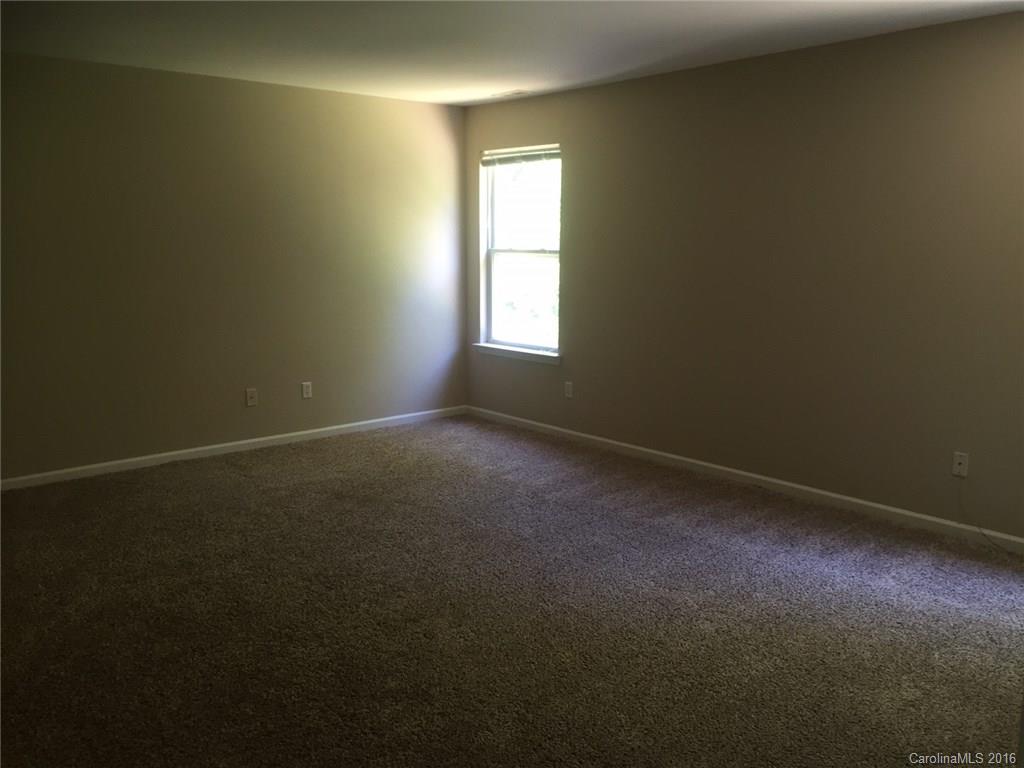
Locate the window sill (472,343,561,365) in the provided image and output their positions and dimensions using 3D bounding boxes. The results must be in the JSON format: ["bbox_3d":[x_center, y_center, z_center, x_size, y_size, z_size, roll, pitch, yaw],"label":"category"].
[{"bbox_3d":[0.051,-0.241,6.556,0.105,0.067,1.010,-8,13,-40],"label":"window sill"}]

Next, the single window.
[{"bbox_3d":[0.081,-0.996,6.427,0.090,1.490,0.895,-8,13,-40],"label":"single window"}]

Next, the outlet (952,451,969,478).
[{"bbox_3d":[2.170,0.396,4.153,0.010,0.115,0.071,-8,13,-40],"label":"outlet"}]

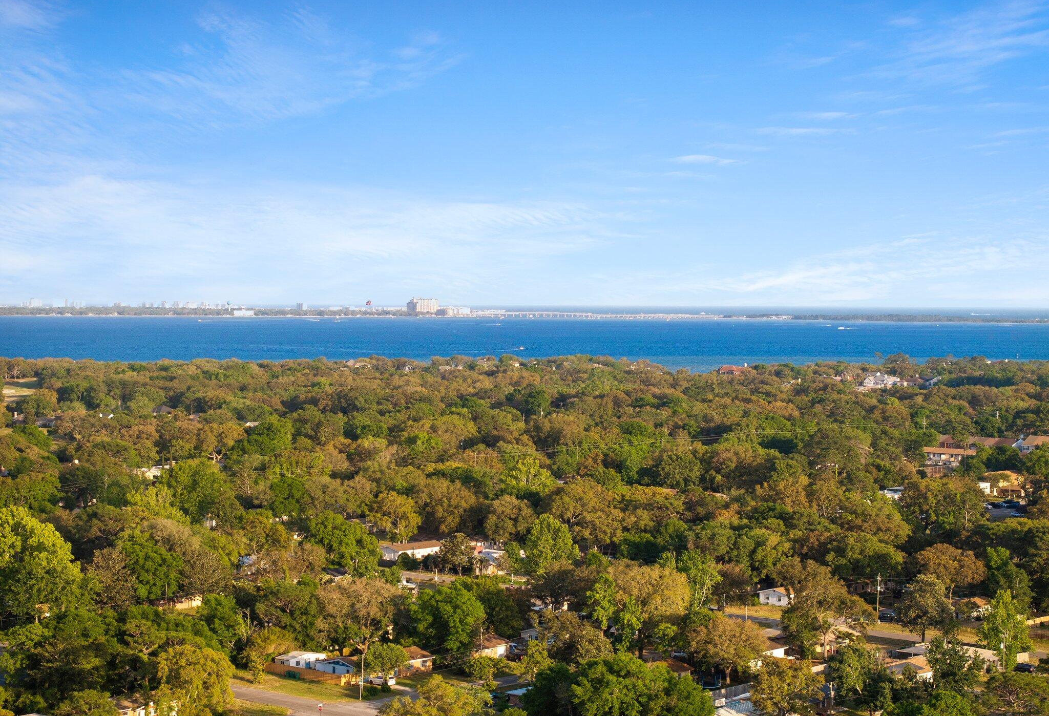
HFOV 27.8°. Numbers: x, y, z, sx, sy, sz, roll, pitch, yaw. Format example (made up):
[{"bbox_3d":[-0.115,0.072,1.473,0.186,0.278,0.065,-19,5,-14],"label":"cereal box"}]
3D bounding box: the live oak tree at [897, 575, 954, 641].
[{"bbox_3d":[75.530,47.460,400.490,10.790,13.280,10.790,0,2,0],"label":"live oak tree"}]

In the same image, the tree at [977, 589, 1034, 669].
[{"bbox_3d":[84.359,47.667,371.091,9.600,14.400,9.600,0,2,0],"label":"tree"}]

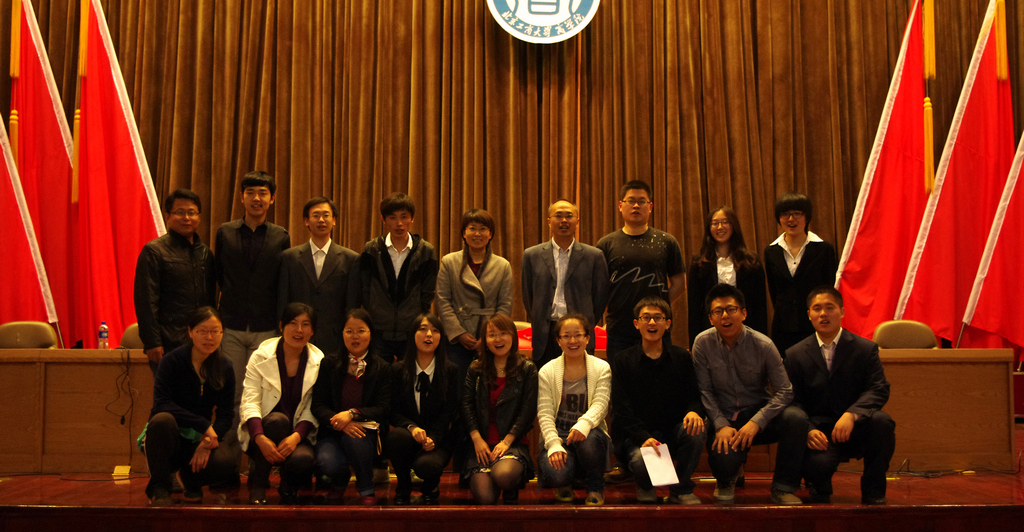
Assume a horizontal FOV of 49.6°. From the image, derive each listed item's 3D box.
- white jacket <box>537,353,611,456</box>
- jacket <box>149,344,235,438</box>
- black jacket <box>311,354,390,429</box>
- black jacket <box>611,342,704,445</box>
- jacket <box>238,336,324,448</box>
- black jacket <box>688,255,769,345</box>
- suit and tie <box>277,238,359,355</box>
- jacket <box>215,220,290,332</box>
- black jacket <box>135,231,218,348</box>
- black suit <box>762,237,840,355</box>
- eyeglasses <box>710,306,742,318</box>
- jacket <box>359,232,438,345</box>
[{"bbox_3d":[0.324,0.732,5.841,0.390,0.560,0.400,0,-5,5],"label":"white jacket"},{"bbox_3d":[-1.643,0.649,5.687,0.430,0.480,0.400,2,-5,-24],"label":"jacket"},{"bbox_3d":[-0.853,0.679,5.885,0.436,0.449,0.380,0,-5,-4],"label":"black jacket"},{"bbox_3d":[0.770,0.677,5.865,0.498,0.542,0.420,0,-5,-3],"label":"black jacket"},{"bbox_3d":[-1.188,0.653,5.687,0.440,0.570,0.420,1,-4,-12],"label":"jacket"},{"bbox_3d":[1.255,0.223,6.452,0.478,0.606,0.270,0,-5,6],"label":"black jacket"},{"bbox_3d":[-1.156,0.218,6.653,0.490,0.730,0.300,0,-4,-4],"label":"suit and tie"},{"bbox_3d":[-1.514,0.057,6.465,0.444,0.673,0.270,0,-5,-3],"label":"jacket"},{"bbox_3d":[-2.022,0.158,6.657,0.480,0.731,0.310,2,-5,-22],"label":"black jacket"},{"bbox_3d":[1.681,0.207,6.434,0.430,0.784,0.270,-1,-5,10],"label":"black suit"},{"bbox_3d":[1.077,0.233,5.548,0.148,0.046,0.140,-7,-4,17],"label":"eyeglasses"},{"bbox_3d":[-0.656,0.133,6.459,0.455,0.648,0.280,0,-5,3],"label":"jacket"}]

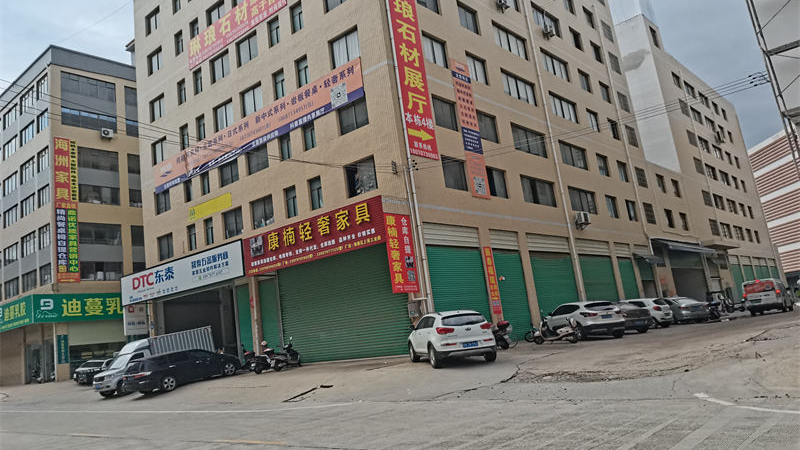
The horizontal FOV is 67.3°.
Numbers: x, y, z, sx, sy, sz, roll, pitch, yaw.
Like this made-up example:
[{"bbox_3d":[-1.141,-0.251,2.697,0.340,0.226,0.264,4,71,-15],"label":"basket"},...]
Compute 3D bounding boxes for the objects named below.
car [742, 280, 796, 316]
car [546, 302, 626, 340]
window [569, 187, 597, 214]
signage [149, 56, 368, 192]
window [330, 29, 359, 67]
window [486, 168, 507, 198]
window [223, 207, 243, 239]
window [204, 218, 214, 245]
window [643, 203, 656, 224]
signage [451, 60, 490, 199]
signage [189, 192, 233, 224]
[{"bbox_3d":[21.700,4.220,35.300,1.690,1.960,4.500,-16,-14,38],"label":"car"},{"bbox_3d":[8.051,4.267,26.586,1.830,1.600,4.380,-6,-11,-11],"label":"car"},{"bbox_3d":[11.457,-1.497,37.767,0.200,1.500,3.750,-17,-14,39],"label":"window"},{"bbox_3d":[-8.587,-4.644,32.100,18.131,1.808,0.120,-15,-13,38],"label":"signage"},{"bbox_3d":[-2.565,-8.224,28.010,1.787,1.467,0.150,-17,-14,38],"label":"window"},{"bbox_3d":[4.866,-2.049,30.303,0.200,1.520,1.750,-17,-14,39],"label":"window"},{"bbox_3d":[-8.770,-0.089,31.975,1.650,1.420,0.200,-16,-14,37],"label":"window"},{"bbox_3d":[-11.343,0.393,35.923,0.865,1.531,0.150,-16,-14,39],"label":"window"},{"bbox_3d":[19.798,-0.912,47.598,0.150,1.580,2.072,-17,-15,39],"label":"window"},{"bbox_3d":[3.504,-4.731,29.434,0.060,7.060,1.470,-17,-14,39],"label":"signage"},{"bbox_3d":[-11.399,-1.045,35.930,4.471,0.840,0.070,-16,-14,39],"label":"signage"}]

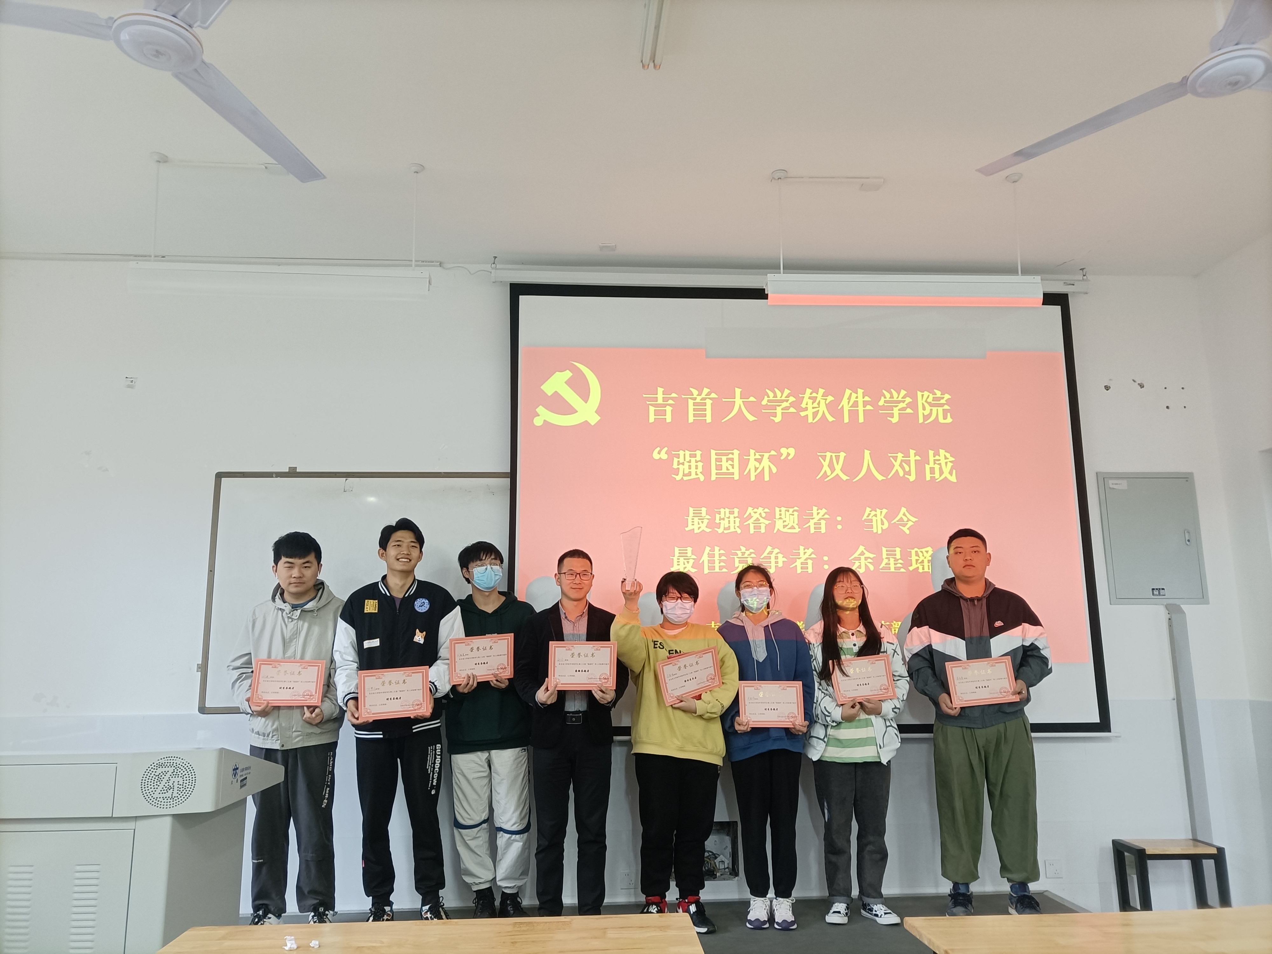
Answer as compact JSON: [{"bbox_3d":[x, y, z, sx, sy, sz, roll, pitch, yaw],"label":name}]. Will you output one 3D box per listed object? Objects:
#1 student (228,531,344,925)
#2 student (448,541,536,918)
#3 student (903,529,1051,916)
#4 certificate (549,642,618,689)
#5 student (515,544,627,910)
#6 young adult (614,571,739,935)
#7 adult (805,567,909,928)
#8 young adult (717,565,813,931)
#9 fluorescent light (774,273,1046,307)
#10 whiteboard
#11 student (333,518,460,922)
[{"bbox_3d":[-1.637,1.145,4.456,0.533,1.805,0.380,2,-11,-12],"label":"student"},{"bbox_3d":[-0.695,1.181,4.565,0.450,1.755,0.380,1,-11,-6],"label":"student"},{"bbox_3d":[1.662,1.145,4.640,0.700,1.803,0.380,-2,-11,7],"label":"student"},{"bbox_3d":[-0.238,0.846,4.281,0.298,0.212,0.012,0,-11,-4],"label":"certificate"},{"bbox_3d":[-0.308,1.194,4.527,0.548,1.707,0.380,0,-11,-4],"label":"student"},{"bbox_3d":[0.194,1.233,4.442,0.594,1.587,0.380,0,-11,-1],"label":"young adult"},{"bbox_3d":[1.052,1.224,4.512,0.505,1.613,0.380,-1,-11,4],"label":"adult"},{"bbox_3d":[0.605,1.219,4.477,0.465,1.620,0.380,-1,-11,2],"label":"young adult"},{"bbox_3d":[1.177,-0.804,4.239,1.228,0.151,0.150,0,-11,-4],"label":"fluorescent light"},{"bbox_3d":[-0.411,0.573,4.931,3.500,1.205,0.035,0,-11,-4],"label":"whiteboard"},{"bbox_3d":[-1.124,1.114,4.487,0.591,1.866,0.380,1,-11,-9],"label":"student"}]

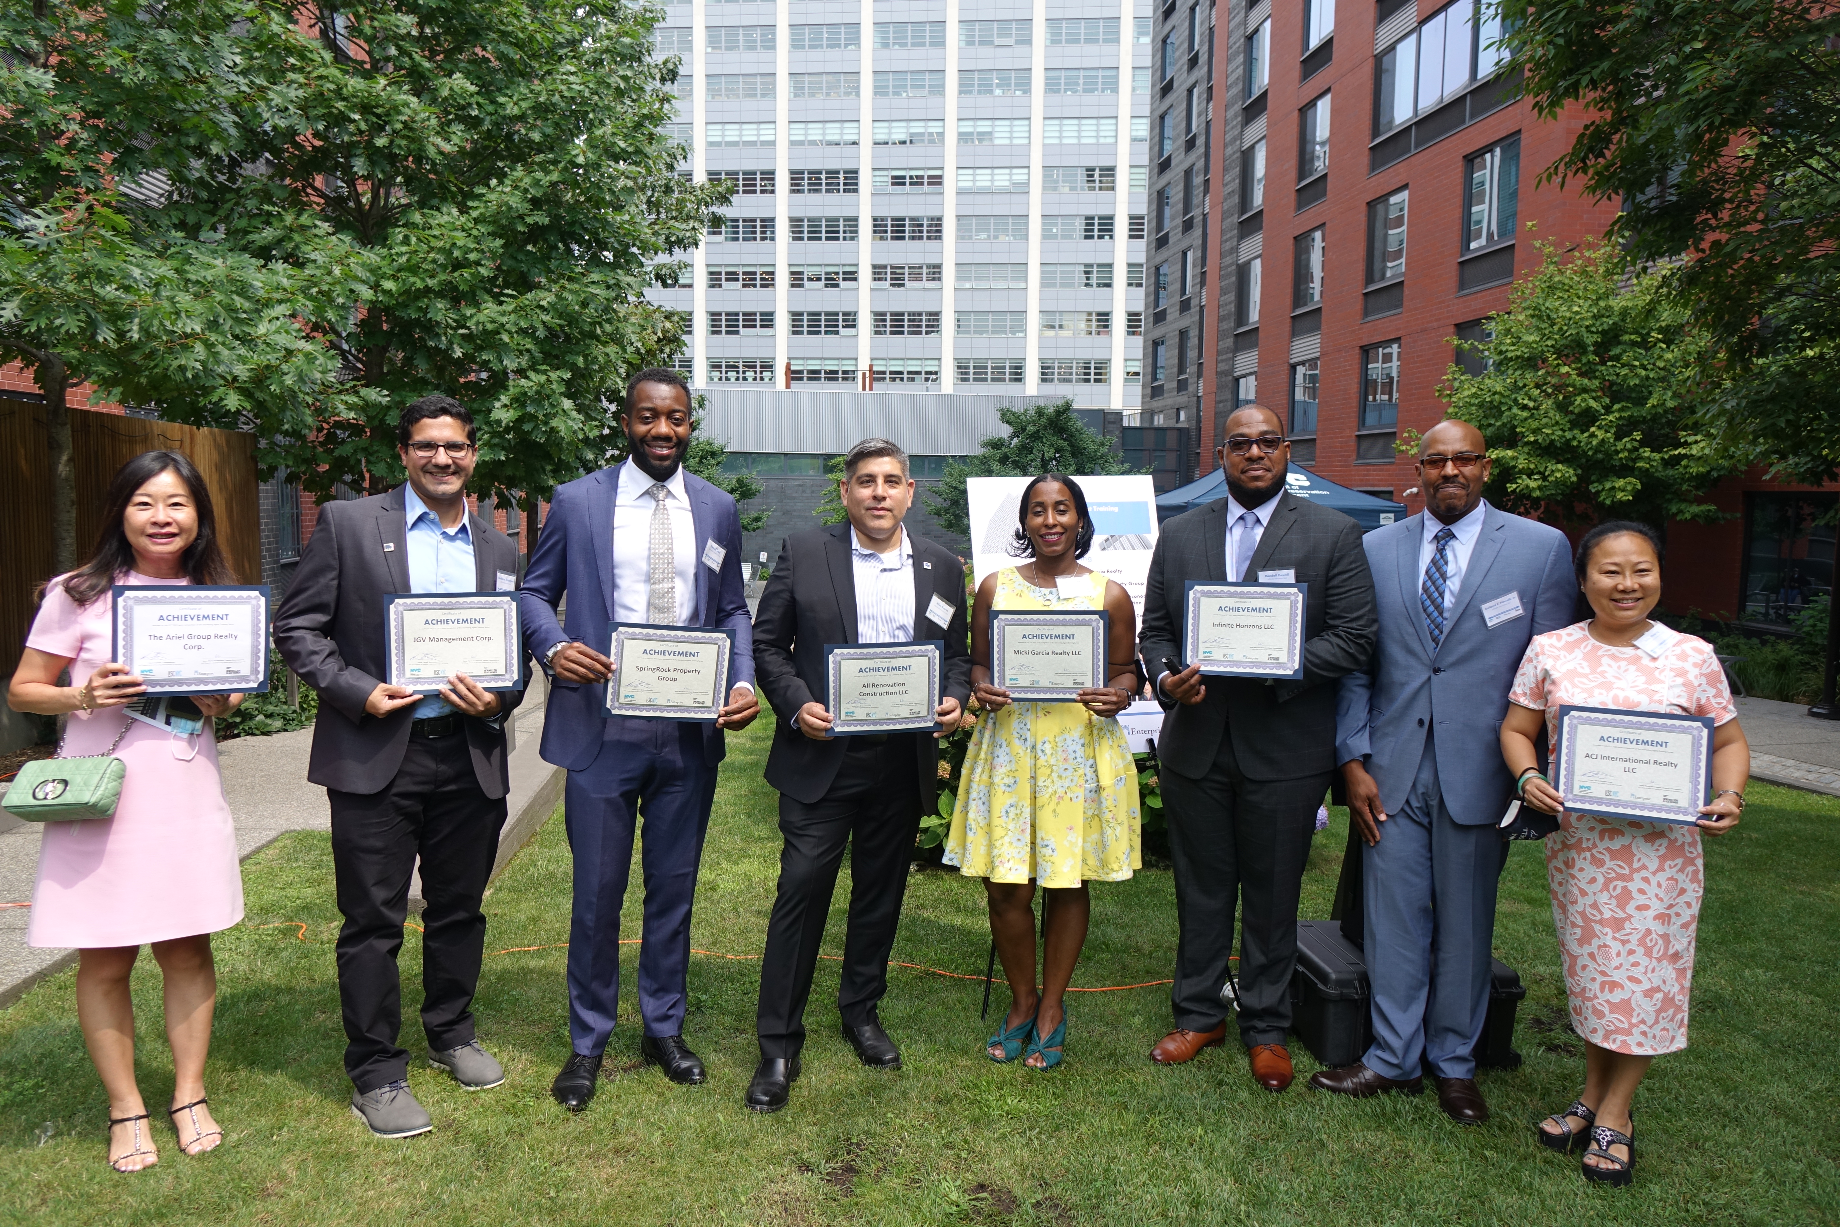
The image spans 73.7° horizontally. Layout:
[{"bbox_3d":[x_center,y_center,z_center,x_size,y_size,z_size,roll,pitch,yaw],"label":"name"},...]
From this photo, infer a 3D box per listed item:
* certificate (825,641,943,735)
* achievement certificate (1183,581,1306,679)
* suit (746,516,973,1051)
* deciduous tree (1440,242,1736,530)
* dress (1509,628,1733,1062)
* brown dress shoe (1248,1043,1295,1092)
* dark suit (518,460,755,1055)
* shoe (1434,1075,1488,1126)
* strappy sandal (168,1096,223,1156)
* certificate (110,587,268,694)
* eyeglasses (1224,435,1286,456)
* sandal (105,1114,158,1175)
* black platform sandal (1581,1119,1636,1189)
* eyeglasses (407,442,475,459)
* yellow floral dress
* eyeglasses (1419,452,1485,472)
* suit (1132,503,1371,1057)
[{"bbox_3d":[-0.088,0.191,3.112,0.304,0.240,0.010,-2,12,-10],"label":"certificate"},{"bbox_3d":[0.815,0.041,3.090,0.302,0.236,0.015,4,5,14],"label":"achievement certificate"},{"bbox_3d":[-0.160,0.472,3.340,0.580,1.430,0.400,0,5,-8],"label":"suit"},{"bbox_3d":[7.630,-1.984,14.200,3.700,4.700,3.700,4,6,30],"label":"deciduous tree"},{"bbox_3d":[1.600,0.510,2.810,0.450,0.980,0.320,4,6,33],"label":"dress"},{"bbox_3d":[0.915,1.155,3.275,0.110,0.115,0.300,1,5,3],"label":"brown dress shoe"},{"bbox_3d":[-0.710,0.370,3.070,0.550,1.500,0.370,-1,5,-24],"label":"dark suit"},{"bbox_3d":[1.432,1.239,3.277,0.110,0.110,0.300,2,5,15],"label":"shoe"},{"bbox_3d":[-1.775,1.225,2.996,0.090,0.092,0.235,-3,7,-40],"label":"strappy sandal"},{"bbox_3d":[-1.597,0.061,2.700,0.304,0.240,0.010,-1,5,-40],"label":"certificate"},{"bbox_3d":[0.850,-0.430,3.140,0.148,0.045,0.145,-4,5,13],"label":"eyeglasses"},{"bbox_3d":[-1.881,1.230,2.920,0.090,0.092,0.235,-3,6,-35],"label":"sandal"},{"bbox_3d":[1.672,1.270,2.965,0.098,0.110,0.250,5,6,37],"label":"black platform sandal"},{"bbox_3d":[-1.204,-0.408,3.084,0.144,0.042,0.142,-1,5,-20],"label":"eyeglasses"},{"bbox_3d":[0.325,0.300,3.260,0.510,0.850,0.380,2,5,10],"label":"yellow floral dress"},{"bbox_3d":[1.335,-0.376,3.060,0.147,0.040,0.145,-1,5,28],"label":"eyeglasses"},{"bbox_3d":[0.925,0.443,3.390,0.630,1.540,0.420,2,5,15],"label":"suit"}]

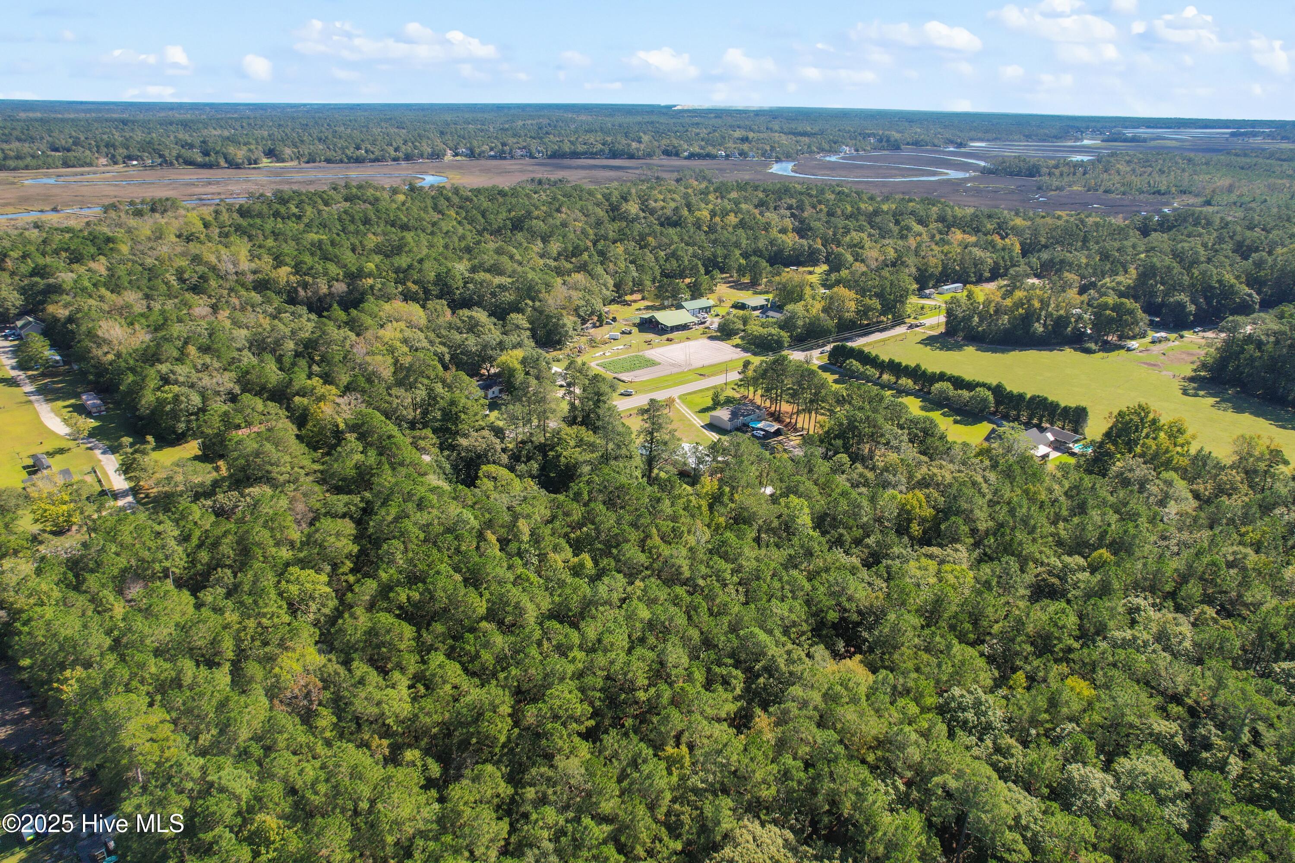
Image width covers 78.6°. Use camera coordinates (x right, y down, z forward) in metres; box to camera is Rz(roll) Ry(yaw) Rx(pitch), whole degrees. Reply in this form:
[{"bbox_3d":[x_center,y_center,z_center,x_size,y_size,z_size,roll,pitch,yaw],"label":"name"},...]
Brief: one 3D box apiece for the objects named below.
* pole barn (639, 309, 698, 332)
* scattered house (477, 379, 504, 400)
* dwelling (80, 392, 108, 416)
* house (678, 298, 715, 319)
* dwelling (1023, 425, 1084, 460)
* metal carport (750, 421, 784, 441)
[{"bbox_3d":[10.640,-52.660,368.790,19.000,6.060,20.210,-17,29,-36],"label":"pole barn"},{"bbox_3d":[-55.540,-15.610,280.250,6.370,3.940,9.090,-18,29,-37],"label":"scattered house"},{"bbox_3d":[-182.870,-9.190,261.580,3.740,3.030,16.470,-19,30,-39],"label":"dwelling"},{"bbox_3d":[23.070,-62.980,395.330,17.480,5.050,11.320,-17,29,-36],"label":"house"},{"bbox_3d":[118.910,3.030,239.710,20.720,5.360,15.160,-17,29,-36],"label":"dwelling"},{"bbox_3d":[39.213,-0.501,251.140,5.700,3.600,6.100,-20,30,-40],"label":"metal carport"}]

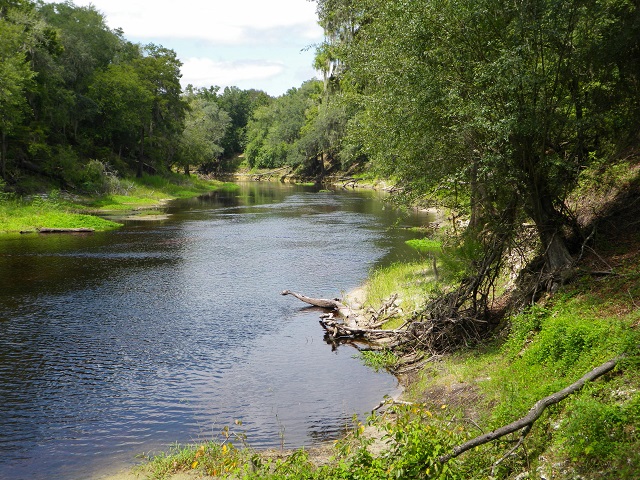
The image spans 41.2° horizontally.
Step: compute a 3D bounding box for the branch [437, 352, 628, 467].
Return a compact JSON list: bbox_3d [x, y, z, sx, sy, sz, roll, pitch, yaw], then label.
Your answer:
[{"bbox_3d":[2.303,1.896,9.350,3.041,0.250,0.320,-18,14,-33],"label":"branch"}]

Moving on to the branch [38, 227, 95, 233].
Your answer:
[{"bbox_3d":[-15.180,-0.612,51.031,3.136,0.300,0.350,-1,5,-7],"label":"branch"}]

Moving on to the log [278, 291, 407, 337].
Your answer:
[{"bbox_3d":[0.619,1.938,22.421,3.300,0.750,2.000,2,6,19],"label":"log"}]

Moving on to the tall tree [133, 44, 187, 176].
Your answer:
[{"bbox_3d":[-16.607,-13.399,88.000,5.587,13.658,5.800,0,5,0],"label":"tall tree"}]

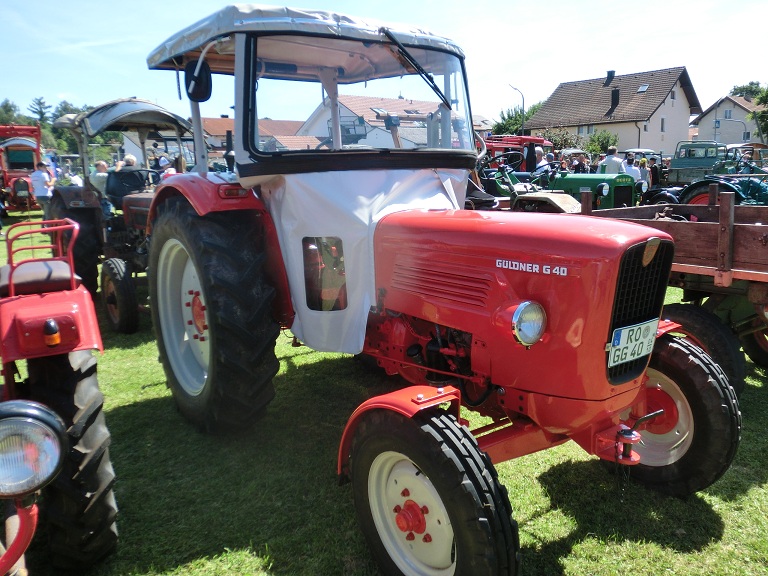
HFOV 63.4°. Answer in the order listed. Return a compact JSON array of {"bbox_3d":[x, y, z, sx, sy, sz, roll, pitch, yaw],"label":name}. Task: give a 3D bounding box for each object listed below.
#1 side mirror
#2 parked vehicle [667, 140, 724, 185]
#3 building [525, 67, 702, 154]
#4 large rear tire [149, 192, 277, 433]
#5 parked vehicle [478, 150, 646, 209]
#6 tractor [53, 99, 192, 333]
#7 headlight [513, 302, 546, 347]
[{"bbox_3d":[-0.881,-0.981,2.951,0.140,0.205,0.060,-9,13,-35],"label":"side mirror"},{"bbox_3d":[12.910,-4.750,25.500,1.750,2.350,3.900,2,11,18],"label":"parked vehicle"},{"bbox_3d":[18.058,-12.421,49.274,9.400,8.500,11.400,-10,14,-40],"label":"building"},{"bbox_3d":[-1.064,0.169,3.740,0.320,1.380,1.380,-9,13,-35],"label":"large rear tire"},{"bbox_3d":[2.215,-1.009,8.906,1.500,1.580,2.850,-9,13,-35],"label":"parked vehicle"},{"bbox_3d":[-2.788,-0.960,7.293,1.650,2.380,3.250,-9,13,-35],"label":"tractor"},{"bbox_3d":[0.473,0.116,2.101,0.152,0.155,0.090,-9,13,-35],"label":"headlight"}]

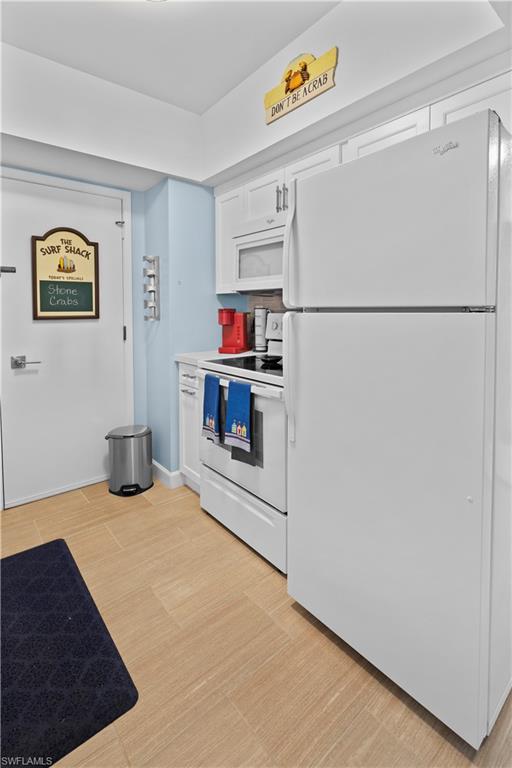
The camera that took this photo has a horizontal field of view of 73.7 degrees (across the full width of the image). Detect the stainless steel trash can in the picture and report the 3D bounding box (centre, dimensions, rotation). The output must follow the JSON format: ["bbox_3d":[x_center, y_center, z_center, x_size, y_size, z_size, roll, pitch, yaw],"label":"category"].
[{"bbox_3d":[-0.902,0.540,2.463,0.324,0.428,0.251,-3,8,-19],"label":"stainless steel trash can"}]

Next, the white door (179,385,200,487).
[{"bbox_3d":[-0.438,0.333,2.305,0.036,0.616,0.293,-6,10,-38],"label":"white door"}]

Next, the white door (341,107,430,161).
[{"bbox_3d":[0.575,-1.016,1.564,0.025,0.280,0.440,-6,11,-40],"label":"white door"}]

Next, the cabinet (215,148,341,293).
[{"bbox_3d":[0.194,-0.978,2.259,0.344,0.710,1.165,-6,10,-38],"label":"cabinet"}]

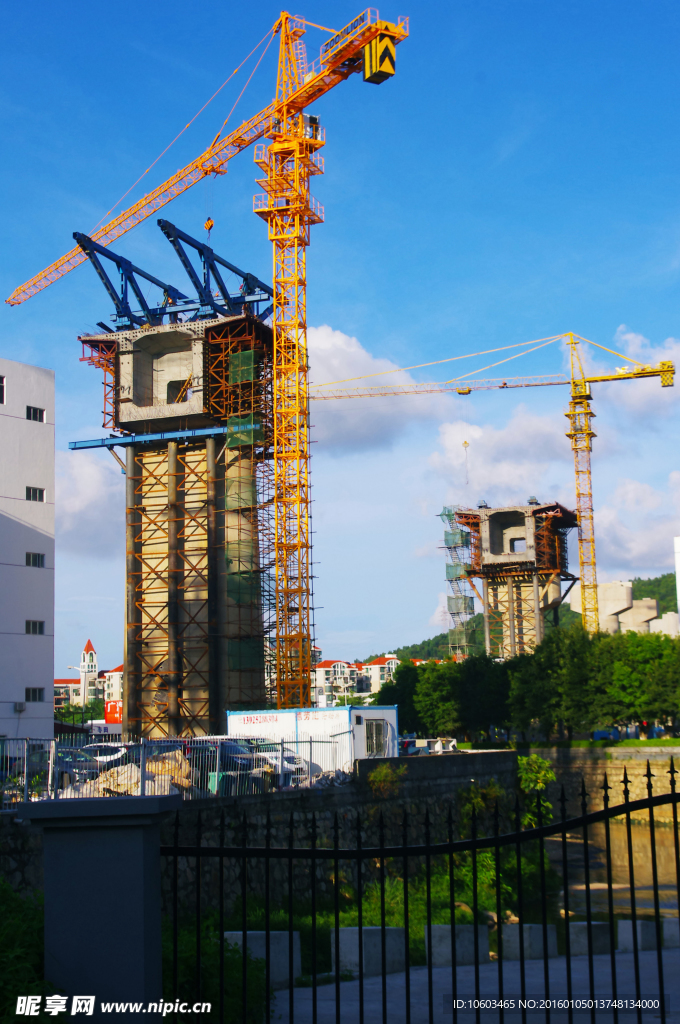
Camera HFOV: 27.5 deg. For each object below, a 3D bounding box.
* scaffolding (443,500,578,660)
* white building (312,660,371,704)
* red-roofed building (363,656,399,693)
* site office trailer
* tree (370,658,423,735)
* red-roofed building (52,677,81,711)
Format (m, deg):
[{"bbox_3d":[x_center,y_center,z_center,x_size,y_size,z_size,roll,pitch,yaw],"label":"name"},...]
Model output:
[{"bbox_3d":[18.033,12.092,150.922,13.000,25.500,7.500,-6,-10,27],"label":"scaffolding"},{"bbox_3d":[0.108,64.949,487.871,15.000,25.000,12.000,1,-9,-13],"label":"white building"},{"bbox_3d":[15.894,62.907,486.114,13.000,25.500,12.000,3,-10,-25],"label":"red-roofed building"},{"bbox_3d":[-1.305,9.609,58.820,7.500,2.720,2.750,-10,-13,43],"label":"site office trailer"},{"bbox_3d":[4.933,17.078,120.802,4.700,8.000,4.700,-1,-9,0],"label":"tree"},{"bbox_3d":[-90.927,64.979,450.729,13.000,22.000,12.000,3,-10,-26],"label":"red-roofed building"}]

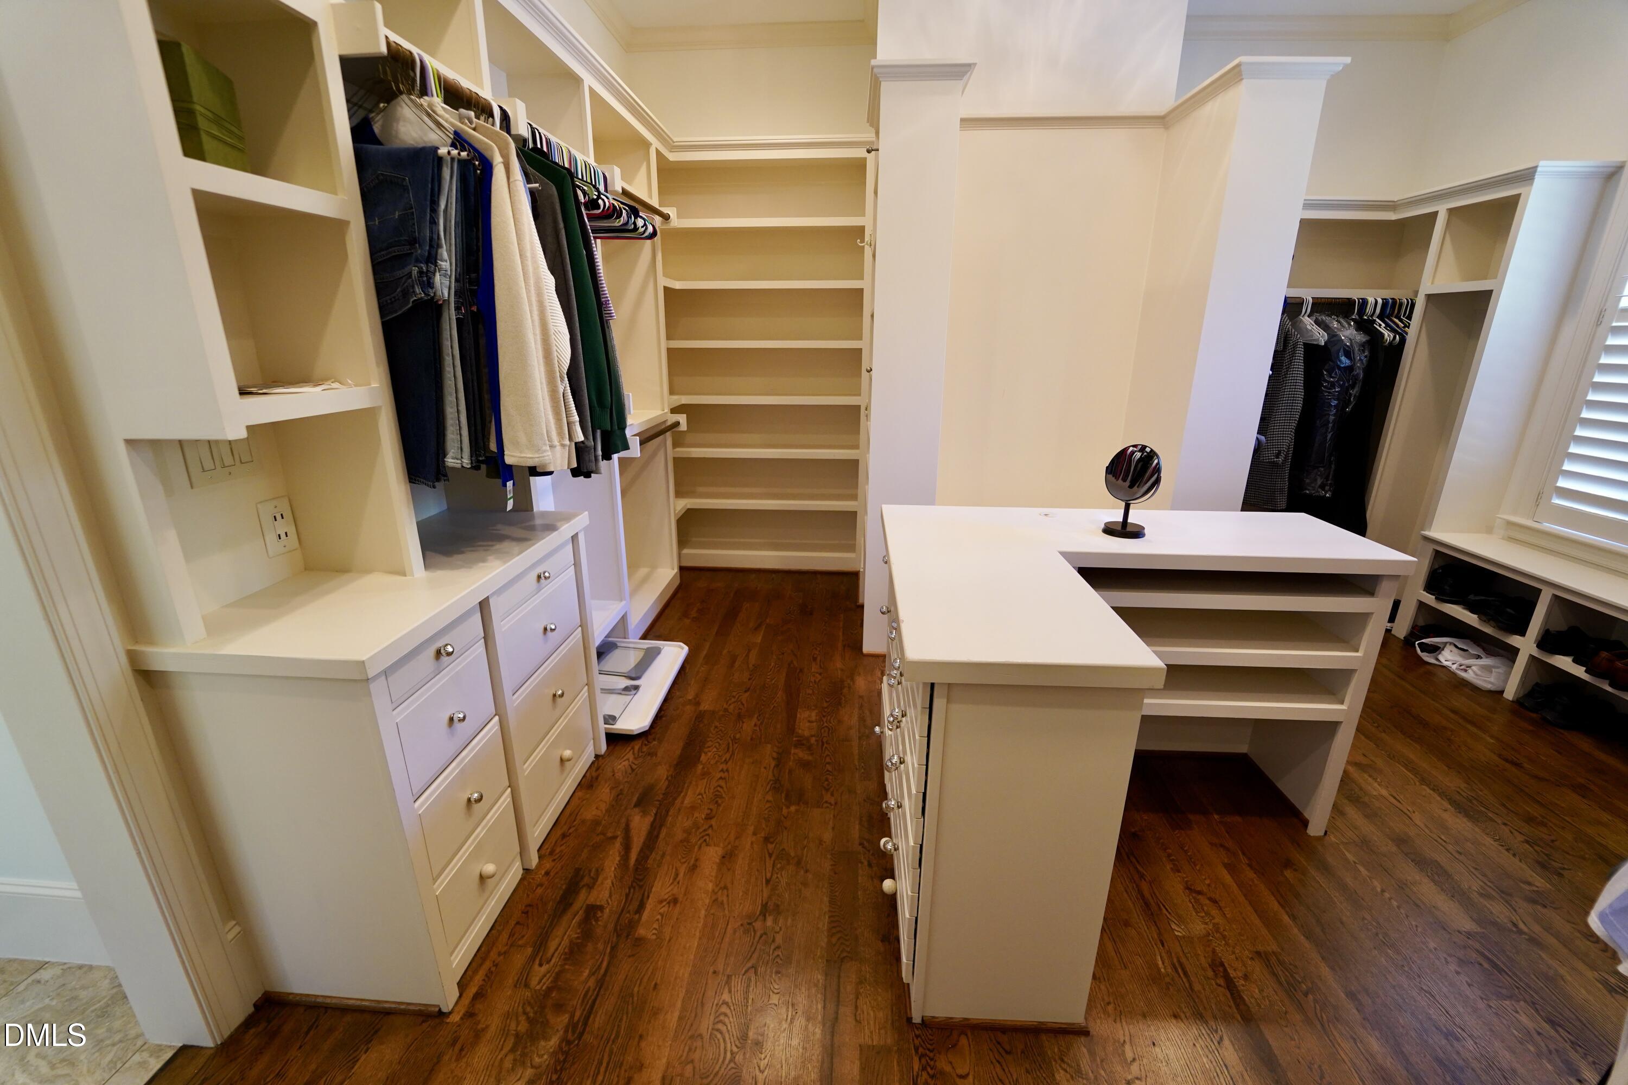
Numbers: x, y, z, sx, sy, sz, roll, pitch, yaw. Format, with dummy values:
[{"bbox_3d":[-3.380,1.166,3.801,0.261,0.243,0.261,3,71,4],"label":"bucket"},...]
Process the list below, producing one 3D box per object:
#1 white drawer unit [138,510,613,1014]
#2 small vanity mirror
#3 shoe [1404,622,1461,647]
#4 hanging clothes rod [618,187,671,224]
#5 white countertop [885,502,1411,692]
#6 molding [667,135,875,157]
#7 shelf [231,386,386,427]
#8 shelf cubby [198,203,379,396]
[{"bbox_3d":[-1.034,0.478,1.795,0.506,0.892,1.022,1,18,3],"label":"white drawer unit"},{"bbox_3d":[0.935,-0.156,1.868,0.120,0.265,0.155,-13,22,-35],"label":"small vanity mirror"},{"bbox_3d":[3.138,0.470,3.151,0.276,0.104,0.109,1,18,3],"label":"shoe"},{"bbox_3d":[-0.799,-1.624,3.047,0.035,0.035,0.711,1,18,3],"label":"hanging clothes rod"},{"bbox_3d":[0.905,0.078,1.641,1.405,0.043,1.119,1,18,3],"label":"white countertop"},{"bbox_3d":[-0.236,-2.163,3.426,1.128,0.075,0.087,1,18,3],"label":"molding"},{"bbox_3d":[-1.150,-0.290,1.309,0.277,0.048,0.348,1,18,3],"label":"shelf"},{"bbox_3d":[-1.146,-0.476,1.254,0.271,0.341,0.348,1,18,3],"label":"shelf cubby"}]

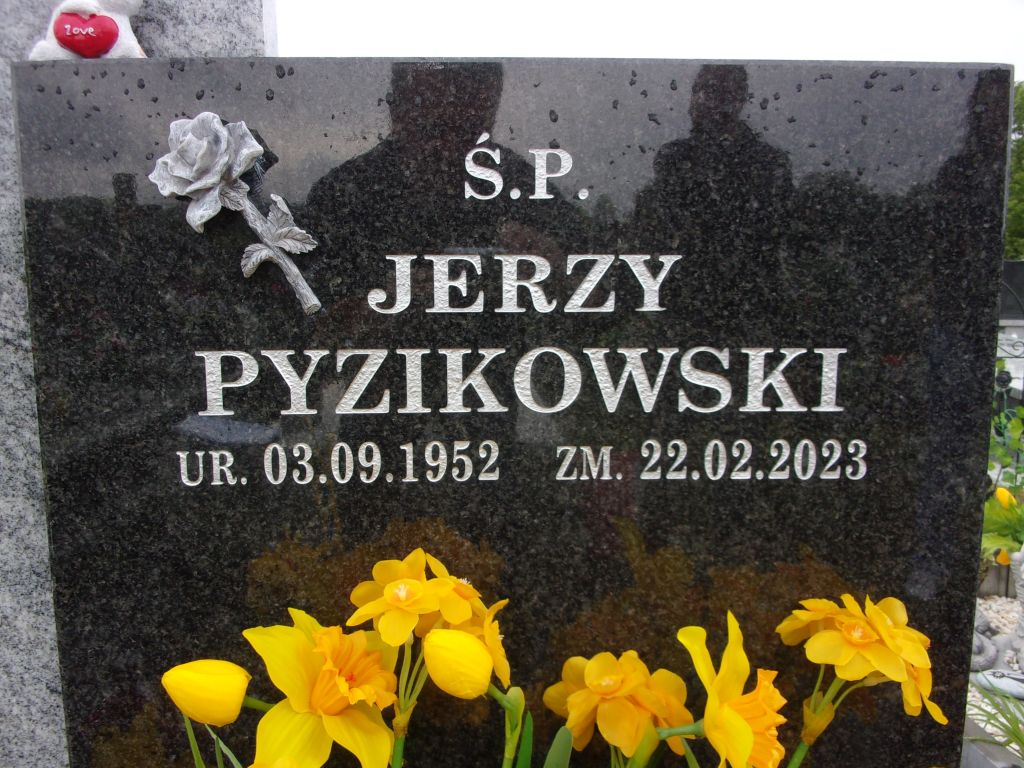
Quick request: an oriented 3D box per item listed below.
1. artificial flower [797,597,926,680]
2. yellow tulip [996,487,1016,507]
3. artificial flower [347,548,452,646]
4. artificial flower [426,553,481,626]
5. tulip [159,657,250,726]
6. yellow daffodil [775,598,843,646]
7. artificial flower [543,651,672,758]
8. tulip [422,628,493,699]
[{"bbox_3d":[0.230,0.166,0.540,0.080,0.057,0.050,-2,-22,-10],"label":"artificial flower"},{"bbox_3d":[1.105,0.254,1.850,0.038,0.060,0.038,-38,6,0],"label":"yellow tulip"},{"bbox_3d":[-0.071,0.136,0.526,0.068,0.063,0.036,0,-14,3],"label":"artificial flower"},{"bbox_3d":[-0.037,0.132,0.532,0.045,0.050,0.034,-8,-19,-44],"label":"artificial flower"},{"bbox_3d":[-0.182,0.183,0.492,0.055,0.039,0.039,7,0,-12],"label":"tulip"},{"bbox_3d":[0.196,0.157,0.543,0.042,0.037,0.045,29,2,-13],"label":"yellow daffodil"},{"bbox_3d":[0.063,0.212,0.549,0.077,0.070,0.052,0,-22,0],"label":"artificial flower"},{"bbox_3d":[-0.033,0.169,0.501,0.053,0.041,0.041,41,0,-40],"label":"tulip"}]

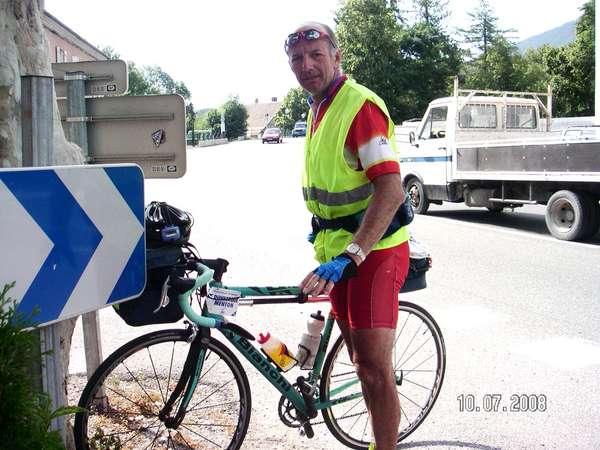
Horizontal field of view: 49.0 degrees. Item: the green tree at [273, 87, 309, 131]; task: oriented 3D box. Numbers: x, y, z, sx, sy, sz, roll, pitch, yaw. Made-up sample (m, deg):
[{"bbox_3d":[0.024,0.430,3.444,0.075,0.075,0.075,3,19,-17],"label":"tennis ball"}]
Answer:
[{"bbox_3d":[-0.956,-14.665,84.000,5.200,6.000,5.000,1,8,0],"label":"green tree"}]

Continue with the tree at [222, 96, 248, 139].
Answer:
[{"bbox_3d":[-6.704,-11.104,69.000,2.700,4.500,2.700,1,8,0],"label":"tree"}]

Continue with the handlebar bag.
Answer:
[{"bbox_3d":[-0.562,0.202,2.342,0.190,0.245,0.260,-3,9,-28],"label":"handlebar bag"}]

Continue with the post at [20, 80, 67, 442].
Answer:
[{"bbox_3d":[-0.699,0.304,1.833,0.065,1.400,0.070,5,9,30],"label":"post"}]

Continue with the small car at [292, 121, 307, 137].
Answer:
[{"bbox_3d":[0.055,-10.550,73.000,1.680,1.600,4.000,1,8,4],"label":"small car"}]

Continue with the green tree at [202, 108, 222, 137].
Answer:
[{"bbox_3d":[-9.510,-11.149,72.000,2.200,3.100,2.200,1,8,0],"label":"green tree"}]

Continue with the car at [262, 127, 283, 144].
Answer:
[{"bbox_3d":[-2.498,-8.165,60.500,1.620,1.410,3.750,1,8,5],"label":"car"}]

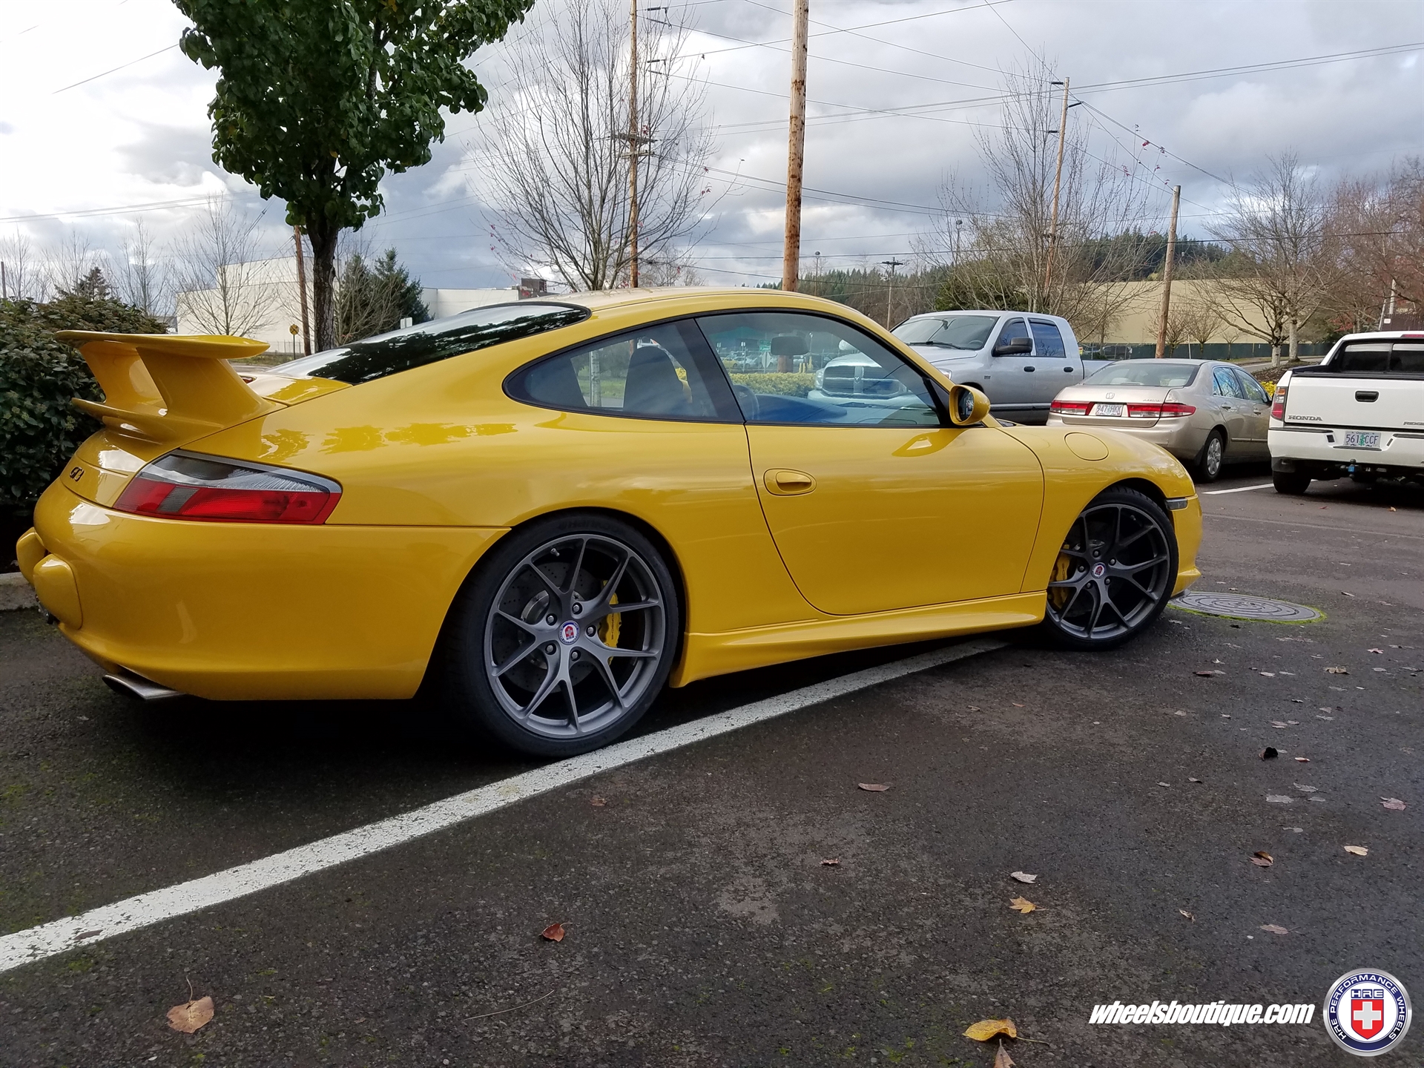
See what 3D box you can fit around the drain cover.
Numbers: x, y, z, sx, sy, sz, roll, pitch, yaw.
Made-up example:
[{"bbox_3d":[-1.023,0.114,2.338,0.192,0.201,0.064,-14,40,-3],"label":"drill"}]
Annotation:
[{"bbox_3d":[2.569,0.349,5.189,0.690,0.030,0.690,-3,9,-36],"label":"drain cover"}]

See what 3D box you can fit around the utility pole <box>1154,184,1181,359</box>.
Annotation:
[{"bbox_3d":[17.213,-9.622,40.428,0.280,6.930,0.280,5,10,23],"label":"utility pole"}]

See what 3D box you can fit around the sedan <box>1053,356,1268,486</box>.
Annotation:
[{"bbox_3d":[6.200,-1.530,14.150,1.830,1.460,4.800,9,12,42],"label":"sedan"}]

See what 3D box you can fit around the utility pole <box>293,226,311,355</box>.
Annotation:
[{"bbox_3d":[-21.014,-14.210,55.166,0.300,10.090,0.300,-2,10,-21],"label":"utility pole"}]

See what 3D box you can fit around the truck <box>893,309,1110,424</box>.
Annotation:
[{"bbox_3d":[3.980,-2.190,15.550,2.030,1.950,6.200,9,11,42],"label":"truck"}]

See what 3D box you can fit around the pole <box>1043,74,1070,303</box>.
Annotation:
[{"bbox_3d":[16.167,-14.904,50.931,0.300,12.950,0.300,4,10,17],"label":"pole"}]

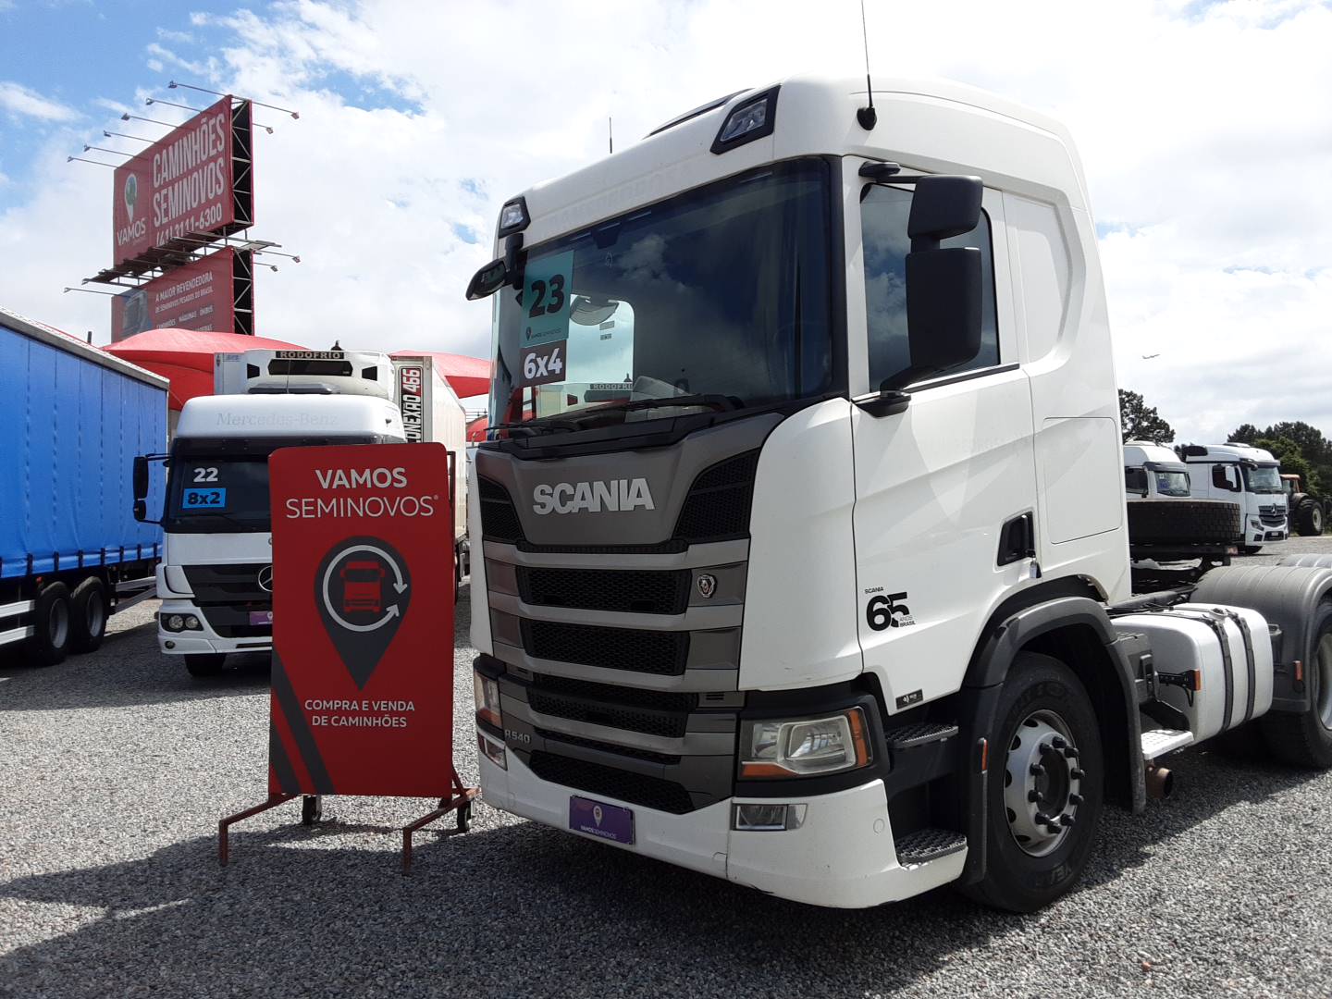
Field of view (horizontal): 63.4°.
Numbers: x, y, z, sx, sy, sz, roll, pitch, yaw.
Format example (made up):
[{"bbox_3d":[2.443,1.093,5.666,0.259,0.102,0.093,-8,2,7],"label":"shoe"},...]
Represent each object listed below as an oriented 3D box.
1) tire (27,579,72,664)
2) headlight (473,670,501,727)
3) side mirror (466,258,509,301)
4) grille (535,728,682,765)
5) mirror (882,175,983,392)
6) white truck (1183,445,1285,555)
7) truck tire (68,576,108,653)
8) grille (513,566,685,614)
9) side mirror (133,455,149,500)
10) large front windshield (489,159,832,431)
[{"bbox_3d":[-7.403,1.486,12.875,0.290,1.030,1.030,-1,-2,-10],"label":"tire"},{"bbox_3d":[-0.829,0.936,5.154,0.200,0.225,0.430,0,-2,-34],"label":"headlight"},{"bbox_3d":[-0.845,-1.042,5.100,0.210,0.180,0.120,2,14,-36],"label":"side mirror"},{"bbox_3d":[-0.268,1.000,4.363,0.070,0.065,0.950,0,-2,-42],"label":"grille"},{"bbox_3d":[0.896,-0.738,3.644,0.210,0.710,0.310,0,-2,-42],"label":"mirror"},{"bbox_3d":[17.576,0.062,37.326,2.550,3.650,6.400,-1,-2,-35],"label":"white truck"},{"bbox_3d":[-7.803,1.542,14.425,0.300,1.020,1.020,-1,-1,-10],"label":"truck tire"},{"bbox_3d":[-0.296,0.355,4.368,0.080,0.170,1.120,0,-2,-42],"label":"grille"},{"bbox_3d":[-5.311,-0.221,10.900,0.180,0.450,0.120,-1,-1,-5],"label":"side mirror"},{"bbox_3d":[-0.216,-0.743,4.501,0.270,0.960,2.200,0,-2,-42],"label":"large front windshield"}]

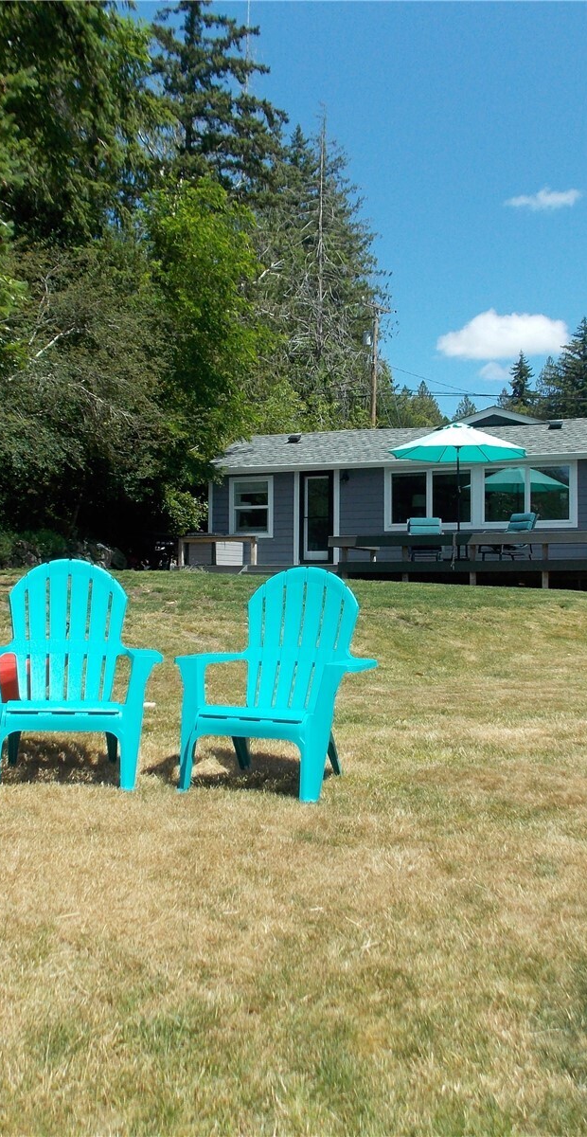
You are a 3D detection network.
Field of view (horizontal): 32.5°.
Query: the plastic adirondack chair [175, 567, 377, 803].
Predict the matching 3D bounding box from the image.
[{"bbox_3d":[-0.070,0.429,4.190,0.780,0.890,0.790,1,-1,18],"label":"plastic adirondack chair"}]

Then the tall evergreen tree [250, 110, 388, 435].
[{"bbox_3d":[1.293,-11.947,50.000,6.600,20.961,6.600,0,-1,0],"label":"tall evergreen tree"}]

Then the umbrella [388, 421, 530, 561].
[{"bbox_3d":[3.083,-1.446,18.800,2.600,2.570,2.600,0,-1,20],"label":"umbrella"}]

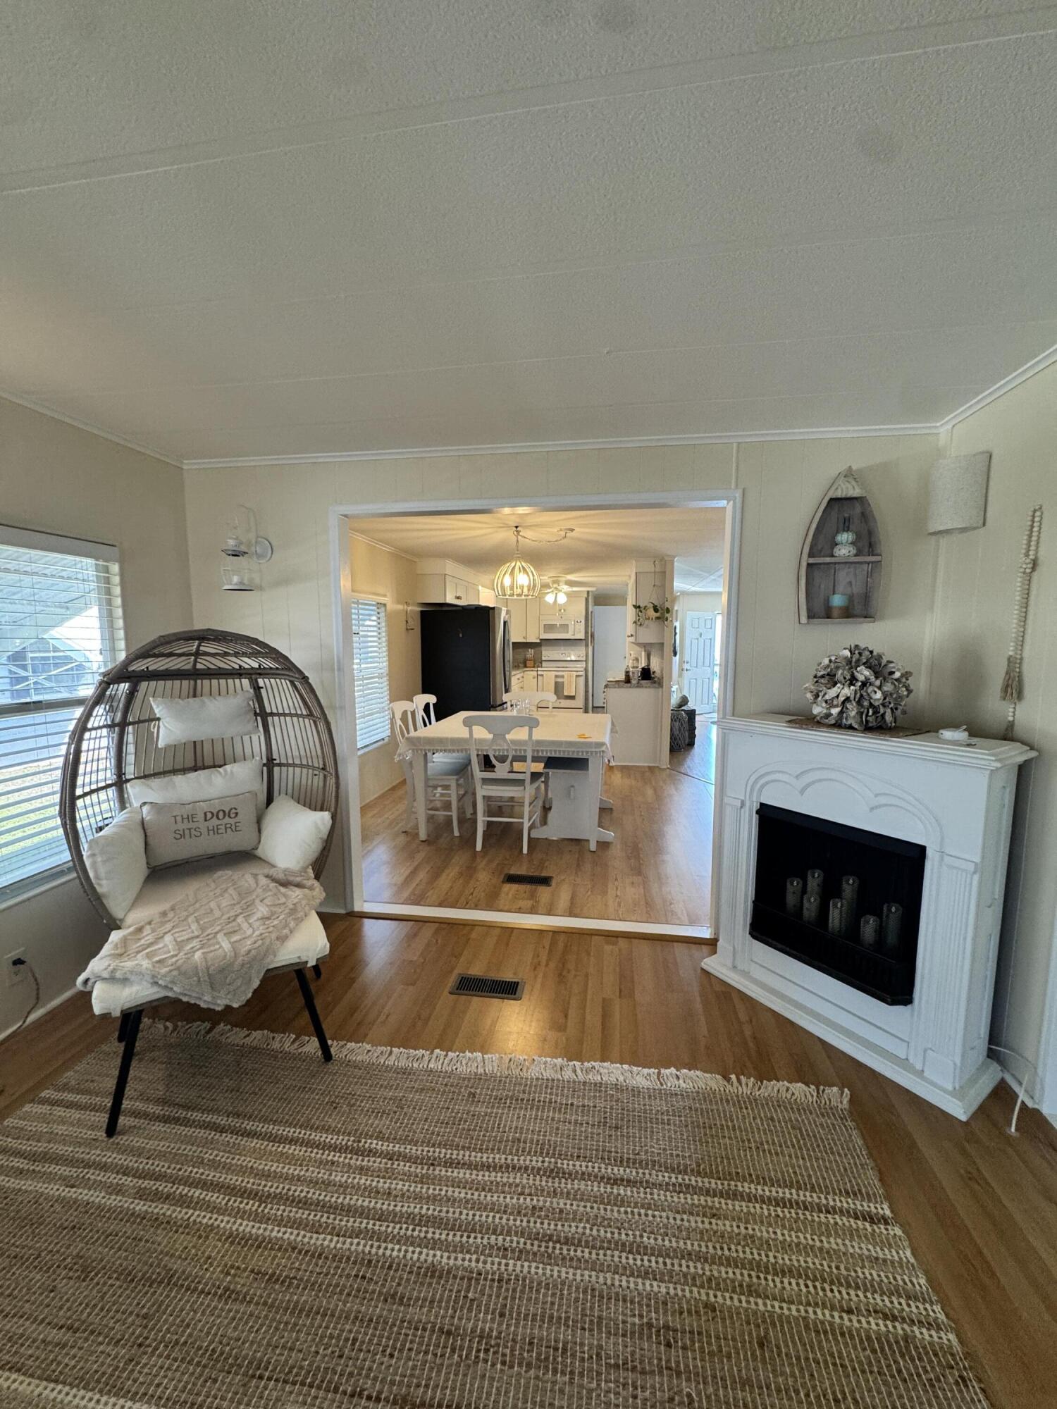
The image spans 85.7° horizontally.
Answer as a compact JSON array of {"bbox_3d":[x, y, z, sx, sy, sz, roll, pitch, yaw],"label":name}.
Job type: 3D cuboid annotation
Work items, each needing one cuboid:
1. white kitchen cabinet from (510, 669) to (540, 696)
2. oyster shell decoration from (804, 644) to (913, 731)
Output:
[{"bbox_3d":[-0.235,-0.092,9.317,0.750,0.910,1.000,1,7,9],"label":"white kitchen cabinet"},{"bbox_3d":[1.222,-0.067,2.104,0.350,0.310,0.350,1,7,9],"label":"oyster shell decoration"}]

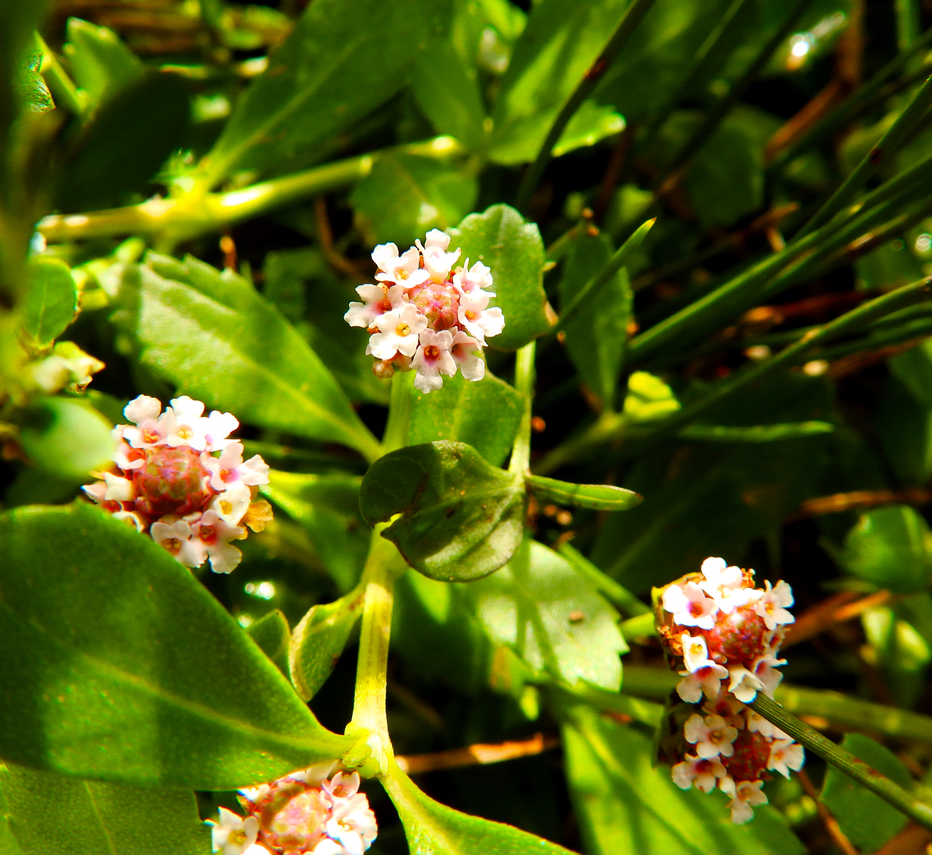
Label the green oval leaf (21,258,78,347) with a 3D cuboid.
[{"bbox_3d":[-0.044,-0.013,0.112,0.006,0.002,0.009,8,71,-7],"label":"green oval leaf"}]

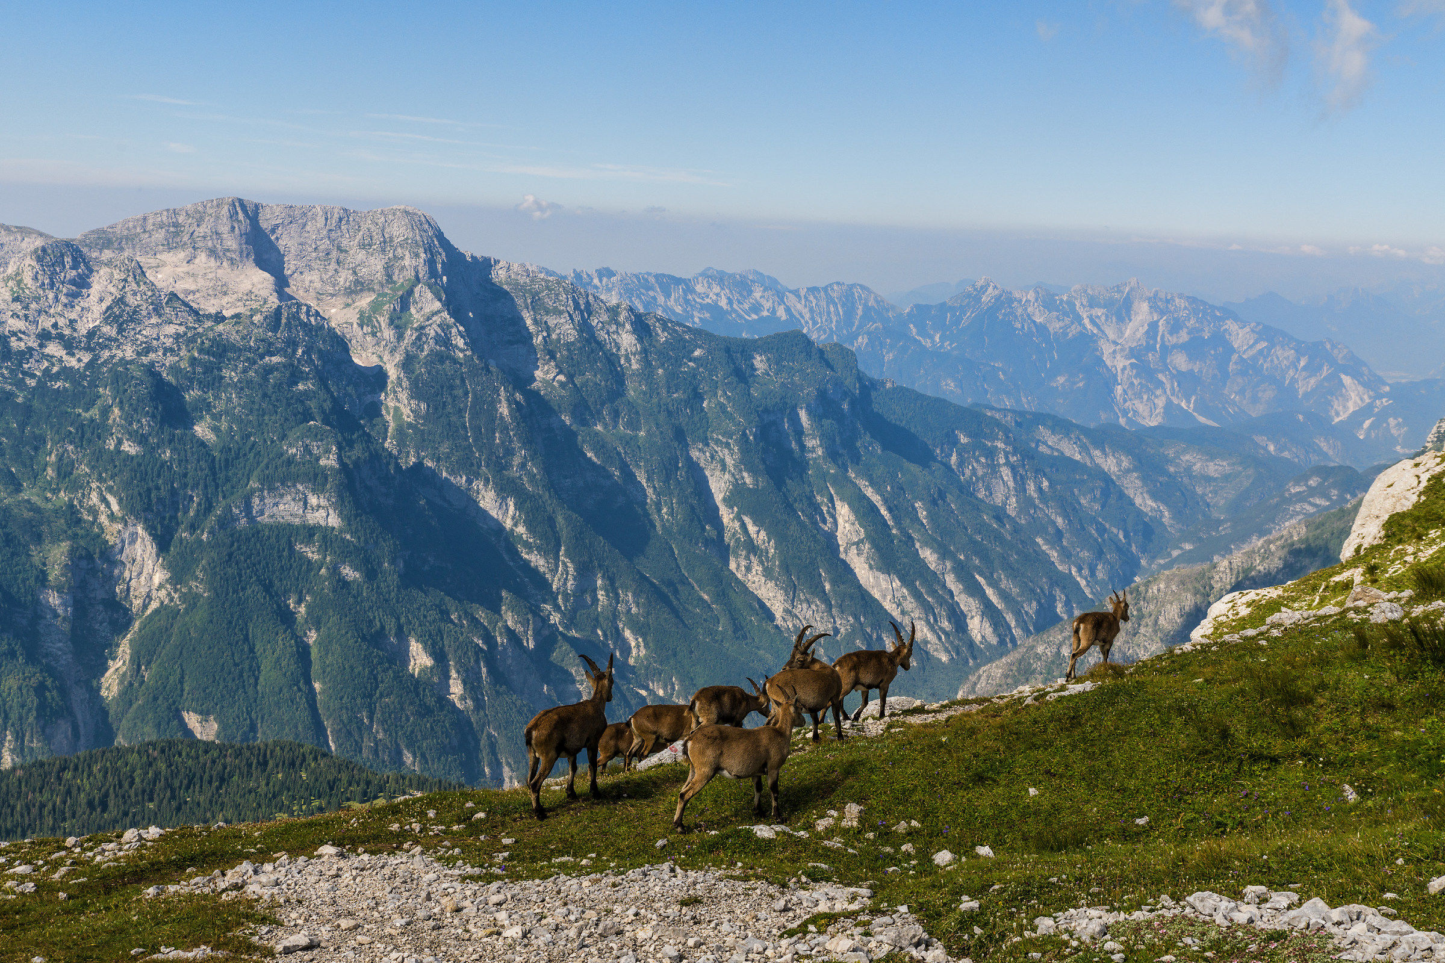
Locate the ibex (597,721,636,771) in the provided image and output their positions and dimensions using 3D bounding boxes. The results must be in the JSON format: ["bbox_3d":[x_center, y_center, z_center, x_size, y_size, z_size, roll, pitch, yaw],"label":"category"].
[{"bbox_3d":[-1.008,2.891,15.200,0.900,0.620,0.280,-7,14,-45],"label":"ibex"}]

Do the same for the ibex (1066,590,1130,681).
[{"bbox_3d":[4.369,1.783,16.300,0.330,0.970,1.050,10,12,37],"label":"ibex"}]

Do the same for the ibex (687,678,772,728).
[{"bbox_3d":[0.076,2.466,14.500,1.100,0.760,0.360,-7,14,-45],"label":"ibex"}]

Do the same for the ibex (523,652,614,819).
[{"bbox_3d":[-1.231,2.023,11.300,0.360,1.150,1.120,10,12,36],"label":"ibex"}]

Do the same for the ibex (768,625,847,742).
[{"bbox_3d":[0.845,2.073,14.300,1.100,1.120,0.420,-6,13,-42],"label":"ibex"}]

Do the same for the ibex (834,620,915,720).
[{"bbox_3d":[1.661,2.095,15.600,1.150,1.050,0.360,-5,12,-38],"label":"ibex"}]

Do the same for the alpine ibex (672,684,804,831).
[{"bbox_3d":[0.136,2.134,10.900,1.120,1.040,0.350,-2,11,-24],"label":"alpine ibex"}]

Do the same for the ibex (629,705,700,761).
[{"bbox_3d":[-0.533,2.721,14.900,1.150,0.760,0.360,-5,12,-38],"label":"ibex"}]

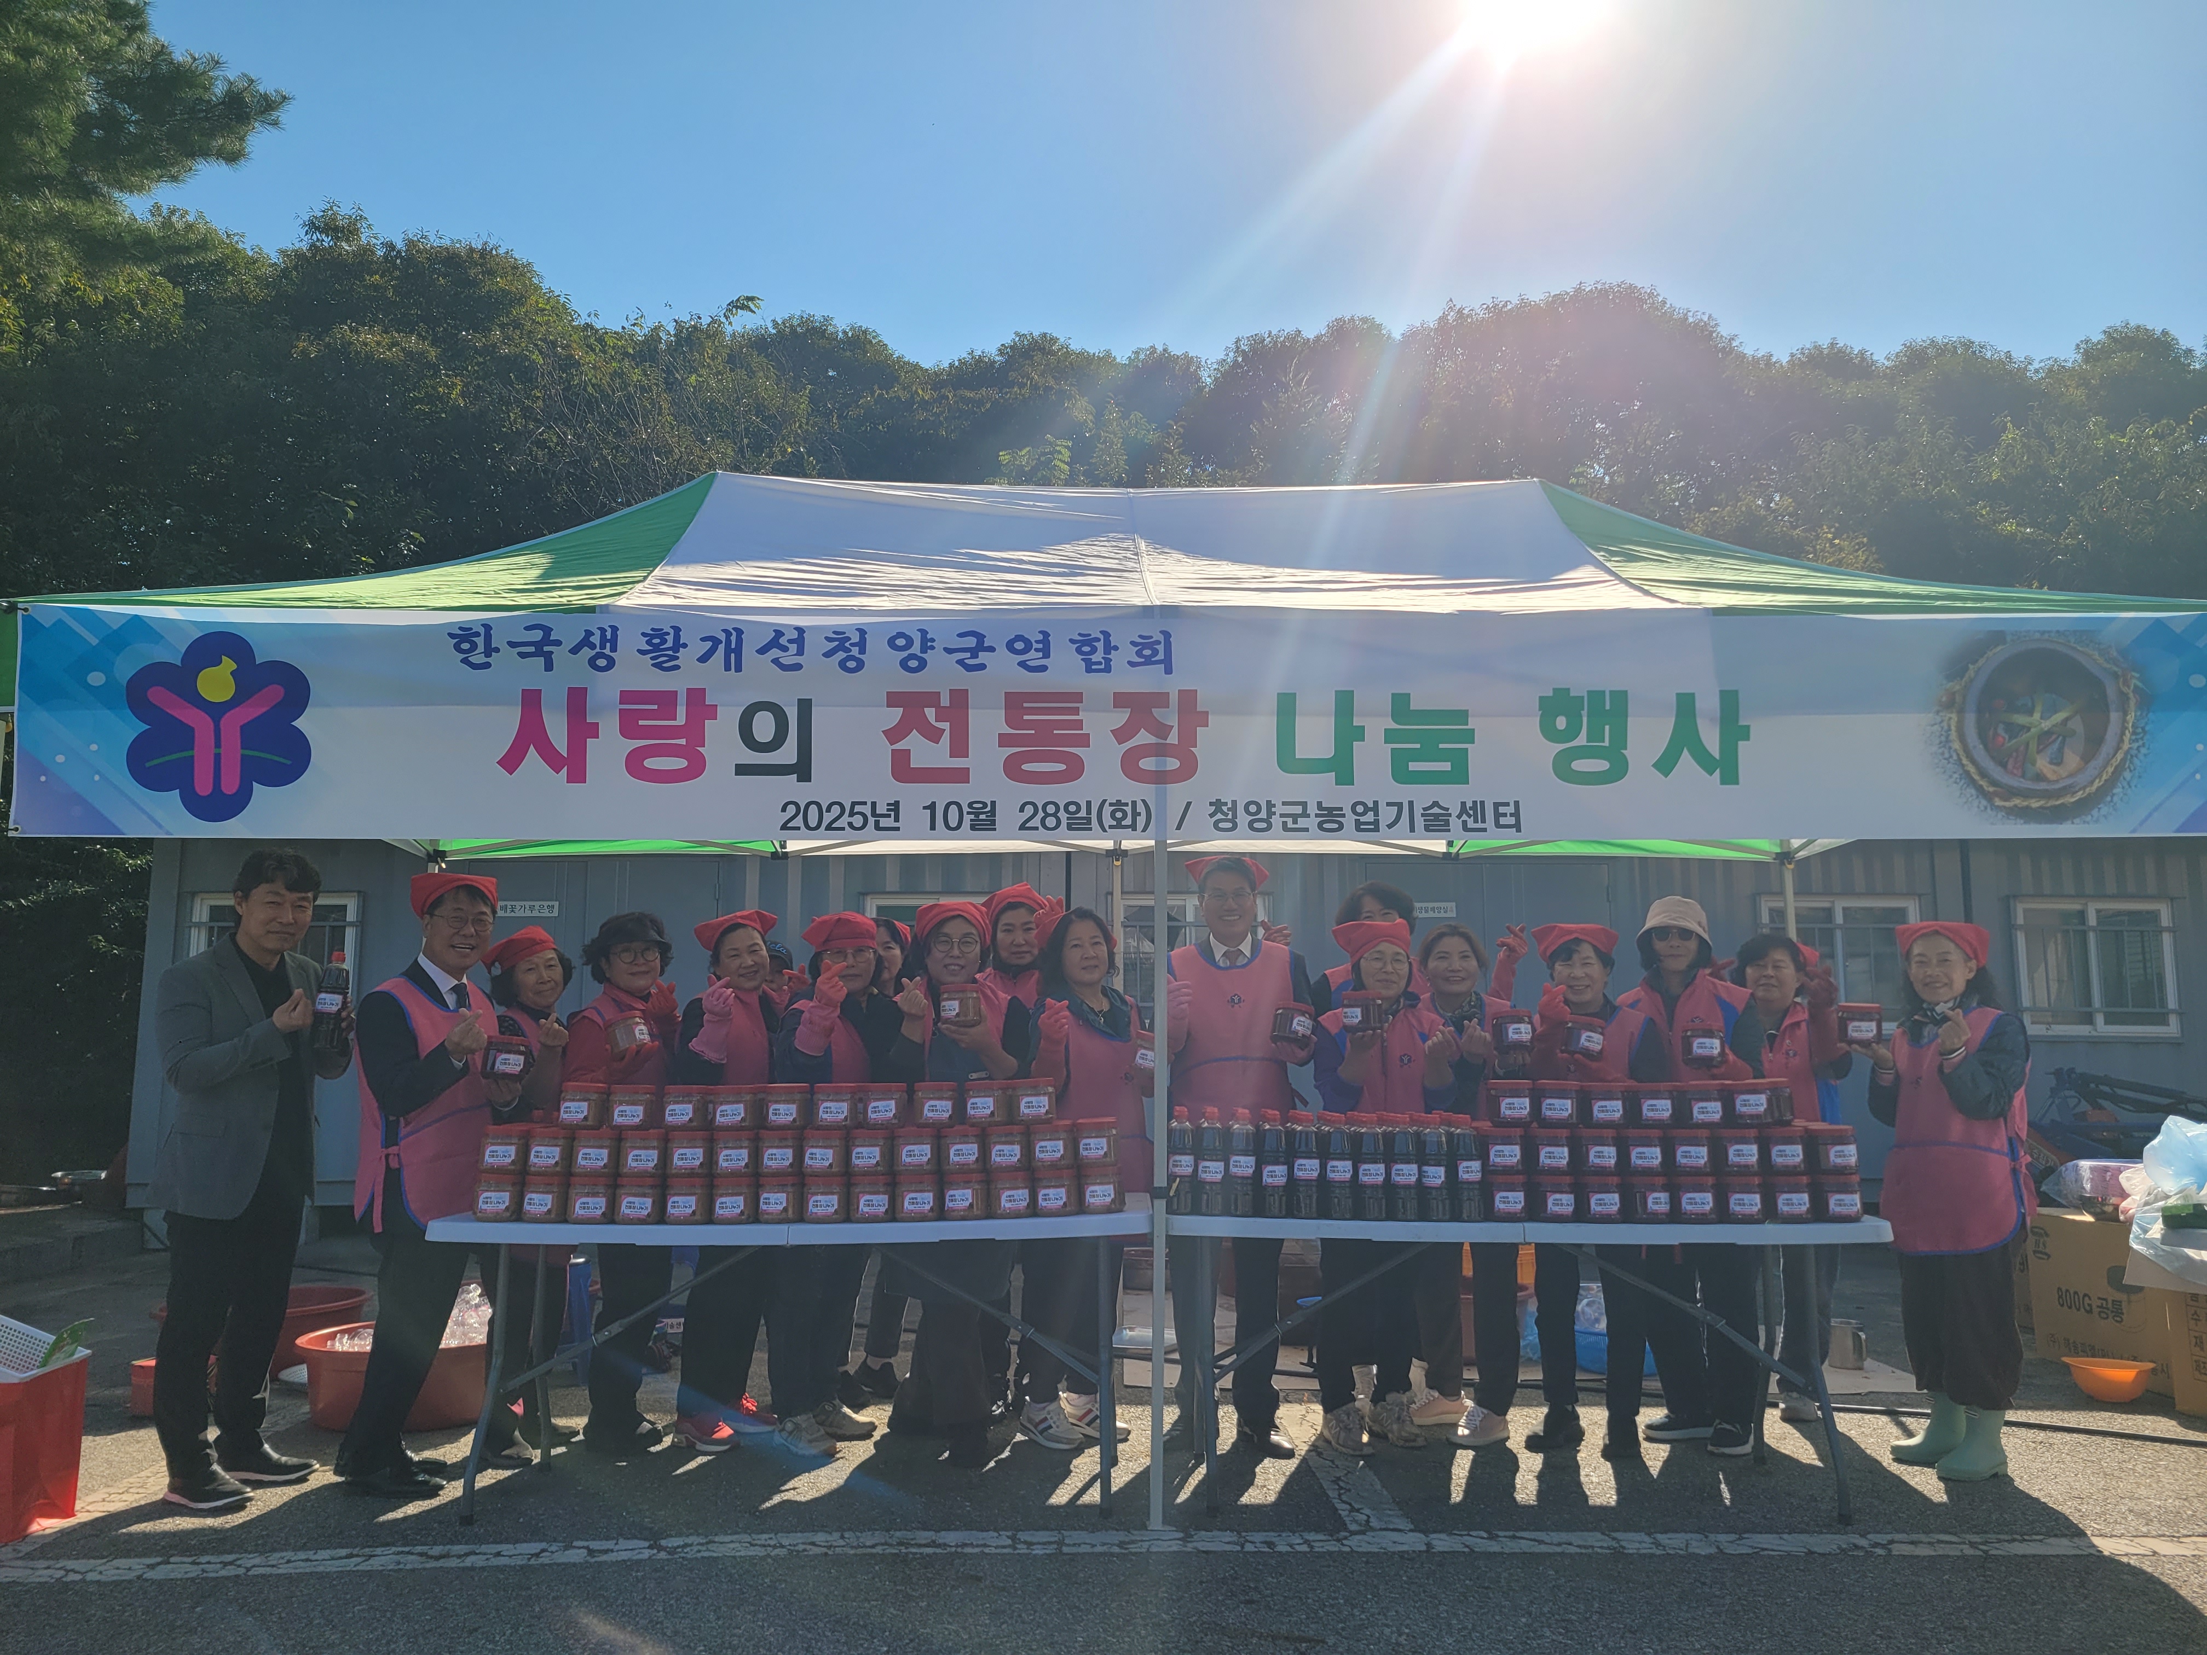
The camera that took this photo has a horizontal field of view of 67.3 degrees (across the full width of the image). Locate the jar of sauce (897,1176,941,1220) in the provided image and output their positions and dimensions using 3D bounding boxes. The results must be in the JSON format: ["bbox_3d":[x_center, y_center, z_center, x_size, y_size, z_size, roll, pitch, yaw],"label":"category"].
[{"bbox_3d":[-0.484,0.971,4.337,0.109,0.116,0.109,1,-8,-8],"label":"jar of sauce"}]

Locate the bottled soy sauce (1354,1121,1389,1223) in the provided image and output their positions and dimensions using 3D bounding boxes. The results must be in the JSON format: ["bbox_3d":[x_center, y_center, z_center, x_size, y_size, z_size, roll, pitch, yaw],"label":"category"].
[{"bbox_3d":[0.686,0.871,4.236,0.083,0.263,0.083,0,-7,0],"label":"bottled soy sauce"}]

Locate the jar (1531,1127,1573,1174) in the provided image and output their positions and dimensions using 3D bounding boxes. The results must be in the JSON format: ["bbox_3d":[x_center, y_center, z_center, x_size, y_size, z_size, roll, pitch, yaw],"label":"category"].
[{"bbox_3d":[1.157,0.834,4.280,0.108,0.116,0.108,-1,-8,7],"label":"jar"}]

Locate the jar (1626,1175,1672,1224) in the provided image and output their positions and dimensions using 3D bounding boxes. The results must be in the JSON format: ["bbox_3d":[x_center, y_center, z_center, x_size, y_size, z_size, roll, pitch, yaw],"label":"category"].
[{"bbox_3d":[1.399,0.952,4.256,0.105,0.115,0.105,0,-8,0],"label":"jar"}]

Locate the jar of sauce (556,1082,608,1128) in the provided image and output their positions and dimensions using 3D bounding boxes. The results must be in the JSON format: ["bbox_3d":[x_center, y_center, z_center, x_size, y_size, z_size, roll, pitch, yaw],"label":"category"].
[{"bbox_3d":[-1.343,0.718,4.275,0.110,0.114,0.110,0,-7,0],"label":"jar of sauce"}]

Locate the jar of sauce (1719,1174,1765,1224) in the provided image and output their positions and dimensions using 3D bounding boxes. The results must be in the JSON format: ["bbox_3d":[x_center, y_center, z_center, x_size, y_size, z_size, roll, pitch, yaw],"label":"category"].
[{"bbox_3d":[1.629,0.945,4.231,0.108,0.116,0.108,-1,-8,10],"label":"jar of sauce"}]

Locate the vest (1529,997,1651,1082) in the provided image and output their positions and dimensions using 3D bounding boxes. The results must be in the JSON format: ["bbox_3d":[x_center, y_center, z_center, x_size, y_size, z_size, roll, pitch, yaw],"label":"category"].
[{"bbox_3d":[1.434,0.836,4.915,0.400,0.660,0.270,-2,-7,14],"label":"vest"}]

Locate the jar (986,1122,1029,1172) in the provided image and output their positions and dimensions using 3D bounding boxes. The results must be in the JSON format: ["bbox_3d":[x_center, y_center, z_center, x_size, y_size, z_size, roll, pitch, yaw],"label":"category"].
[{"bbox_3d":[-0.251,0.831,4.322,0.108,0.116,0.108,0,-8,-2],"label":"jar"}]

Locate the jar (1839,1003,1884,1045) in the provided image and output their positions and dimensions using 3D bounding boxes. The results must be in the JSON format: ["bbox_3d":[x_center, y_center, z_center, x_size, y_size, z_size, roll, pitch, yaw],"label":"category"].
[{"bbox_3d":[2.006,0.521,4.389,0.110,0.114,0.110,-2,-7,14],"label":"jar"}]

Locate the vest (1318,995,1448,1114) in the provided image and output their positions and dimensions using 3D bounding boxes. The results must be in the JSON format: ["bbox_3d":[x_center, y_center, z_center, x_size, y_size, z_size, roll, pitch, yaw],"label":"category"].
[{"bbox_3d":[0.868,0.836,5.135,0.430,0.620,0.270,-1,-8,8],"label":"vest"}]

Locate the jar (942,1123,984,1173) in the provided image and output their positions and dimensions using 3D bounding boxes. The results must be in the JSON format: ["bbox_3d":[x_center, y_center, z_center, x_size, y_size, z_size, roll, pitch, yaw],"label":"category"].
[{"bbox_3d":[-0.361,0.829,4.261,0.110,0.114,0.110,0,-7,0],"label":"jar"}]

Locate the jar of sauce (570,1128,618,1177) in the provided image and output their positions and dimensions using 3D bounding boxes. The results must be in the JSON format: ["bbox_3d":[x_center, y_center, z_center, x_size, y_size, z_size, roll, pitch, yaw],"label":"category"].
[{"bbox_3d":[-1.314,0.841,4.291,0.113,0.115,0.113,2,-8,-11],"label":"jar of sauce"}]

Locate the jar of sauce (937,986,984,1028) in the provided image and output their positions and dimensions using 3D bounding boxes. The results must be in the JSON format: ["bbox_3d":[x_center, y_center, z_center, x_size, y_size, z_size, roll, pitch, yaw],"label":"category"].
[{"bbox_3d":[-0.412,0.520,4.803,0.113,0.120,0.113,0,-7,0],"label":"jar of sauce"}]

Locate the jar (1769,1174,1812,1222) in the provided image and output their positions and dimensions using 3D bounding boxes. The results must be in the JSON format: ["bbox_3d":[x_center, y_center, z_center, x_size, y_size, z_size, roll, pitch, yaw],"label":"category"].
[{"bbox_3d":[1.782,0.964,4.299,0.113,0.120,0.113,-2,-8,13],"label":"jar"}]

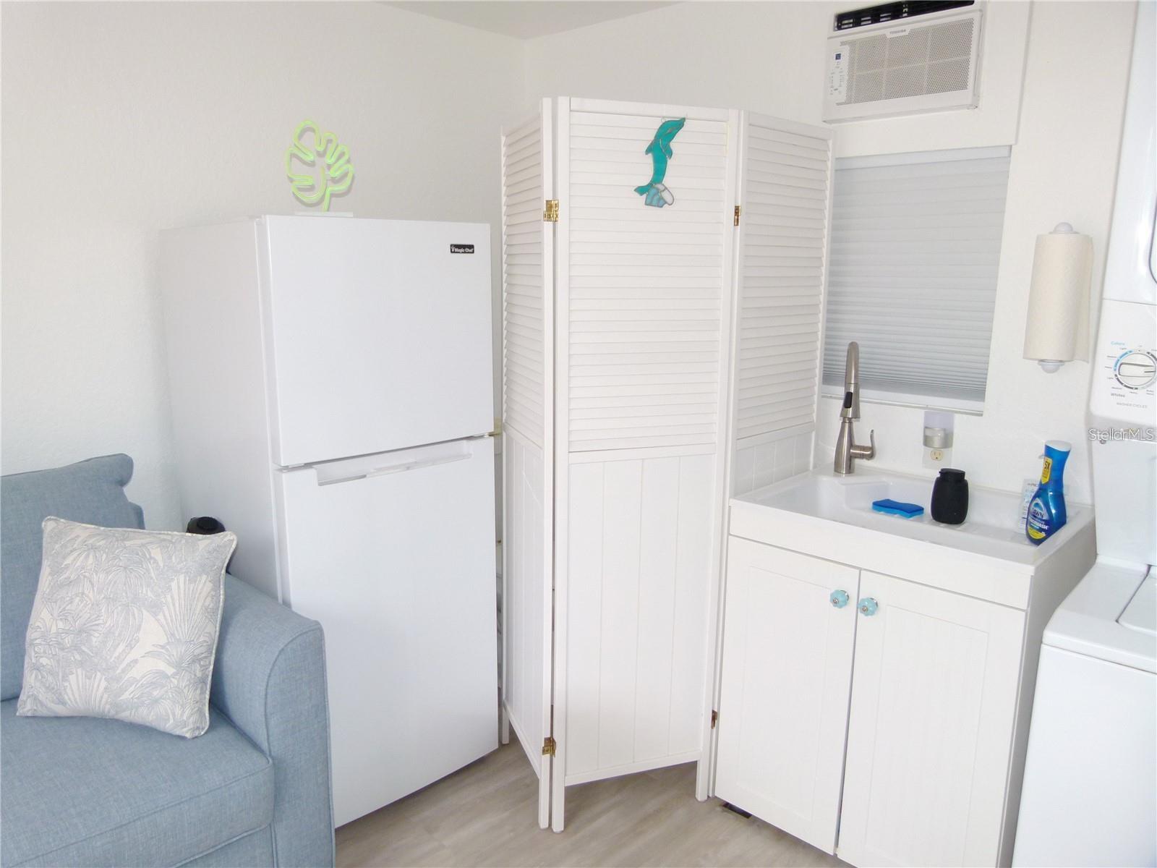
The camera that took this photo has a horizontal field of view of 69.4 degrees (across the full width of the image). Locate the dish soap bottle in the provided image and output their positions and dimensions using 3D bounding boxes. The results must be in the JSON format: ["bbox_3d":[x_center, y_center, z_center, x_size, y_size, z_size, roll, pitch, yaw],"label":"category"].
[{"bbox_3d":[1.113,0.140,1.959,0.060,0.232,0.095,-6,13,-30],"label":"dish soap bottle"}]

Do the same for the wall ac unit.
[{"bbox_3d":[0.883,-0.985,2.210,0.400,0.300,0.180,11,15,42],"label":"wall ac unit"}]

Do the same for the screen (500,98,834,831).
[{"bbox_3d":[0.243,0.098,2.228,0.880,1.775,0.445,-1,11,-10],"label":"screen"}]

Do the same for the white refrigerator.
[{"bbox_3d":[-0.673,0.198,2.333,0.594,1.520,0.660,-10,15,-43],"label":"white refrigerator"}]

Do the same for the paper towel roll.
[{"bbox_3d":[1.125,-0.322,1.965,0.110,0.320,0.110,11,15,42],"label":"paper towel roll"}]

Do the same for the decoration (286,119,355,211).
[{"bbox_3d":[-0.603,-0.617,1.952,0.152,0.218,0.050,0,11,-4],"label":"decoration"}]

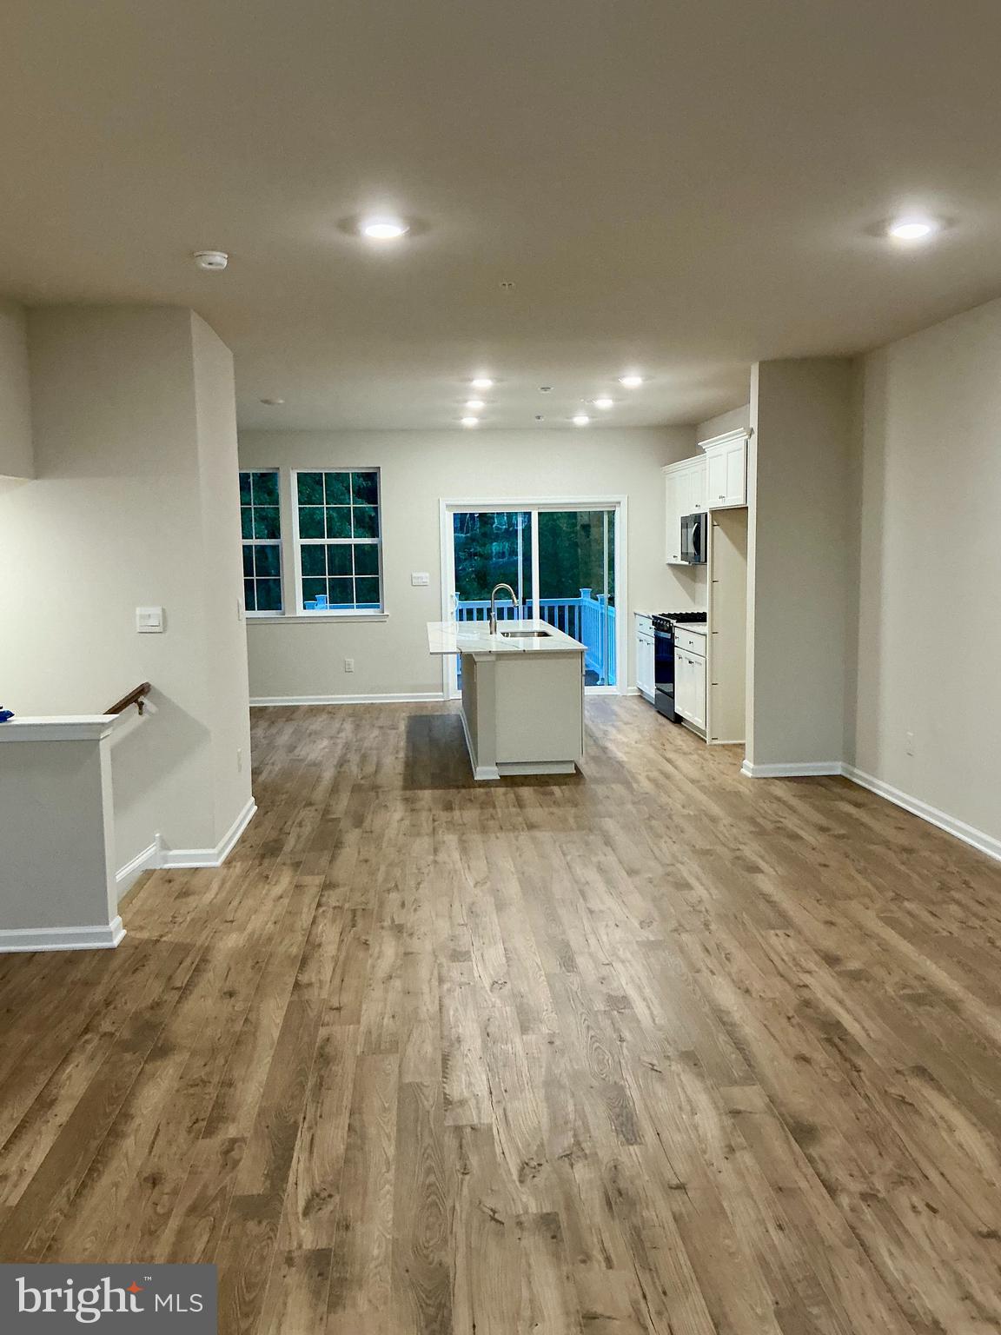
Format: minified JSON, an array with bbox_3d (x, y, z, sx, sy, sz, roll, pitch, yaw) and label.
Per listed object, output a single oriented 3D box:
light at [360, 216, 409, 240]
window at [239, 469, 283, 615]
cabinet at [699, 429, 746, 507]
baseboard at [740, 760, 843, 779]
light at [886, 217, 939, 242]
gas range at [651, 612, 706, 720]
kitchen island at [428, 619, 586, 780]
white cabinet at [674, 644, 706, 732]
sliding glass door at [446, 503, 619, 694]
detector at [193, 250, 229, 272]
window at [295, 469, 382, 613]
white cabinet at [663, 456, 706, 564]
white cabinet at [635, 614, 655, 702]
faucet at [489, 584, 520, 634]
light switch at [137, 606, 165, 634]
[{"bbox_3d":[-0.435,-1.624,4.190,0.186,0.030,0.186,-1,6,-4],"label":"light"},{"bbox_3d":[-2.698,-1.276,11.488,0.893,1.508,0.089,-1,6,-4],"label":"window"},{"bbox_3d":[1.927,-1.420,8.101,0.660,0.503,1.090,-1,6,-4],"label":"cabinet"},{"bbox_3d":[2.012,0.695,7.614,0.650,0.090,0.030,-1,6,-4],"label":"baseboard"},{"bbox_3d":[1.578,-1.660,4.281,0.188,0.036,0.188,-1,6,-4],"label":"light"},{"bbox_3d":[1.822,-0.007,10.444,0.669,0.901,0.761,-1,6,-4],"label":"gas range"},{"bbox_3d":[-0.037,0.174,9.093,1.076,0.896,2.900,-1,6,-4],"label":"kitchen island"},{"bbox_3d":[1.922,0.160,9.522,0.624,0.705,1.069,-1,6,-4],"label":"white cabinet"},{"bbox_3d":[0.347,-0.711,11.729,1.800,2.024,0.120,-1,6,-4],"label":"sliding glass door"},{"bbox_3d":[-1.161,-1.636,4.503,0.136,0.047,0.136,-1,6,-4],"label":"detector"},{"bbox_3d":[-1.669,-1.300,11.541,0.910,1.503,0.110,-1,6,-4],"label":"window"},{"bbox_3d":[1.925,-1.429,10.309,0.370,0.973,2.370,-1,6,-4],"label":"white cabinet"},{"bbox_3d":[1.784,-0.088,11.380,0.624,0.859,1.037,-1,6,-4],"label":"white cabinet"},{"bbox_3d":[0.029,-0.465,8.914,0.235,0.399,0.090,-1,6,-4],"label":"faucet"},{"bbox_3d":[-1.743,-0.235,5.567,0.126,0.128,0.023,-1,6,-4],"label":"light switch"}]

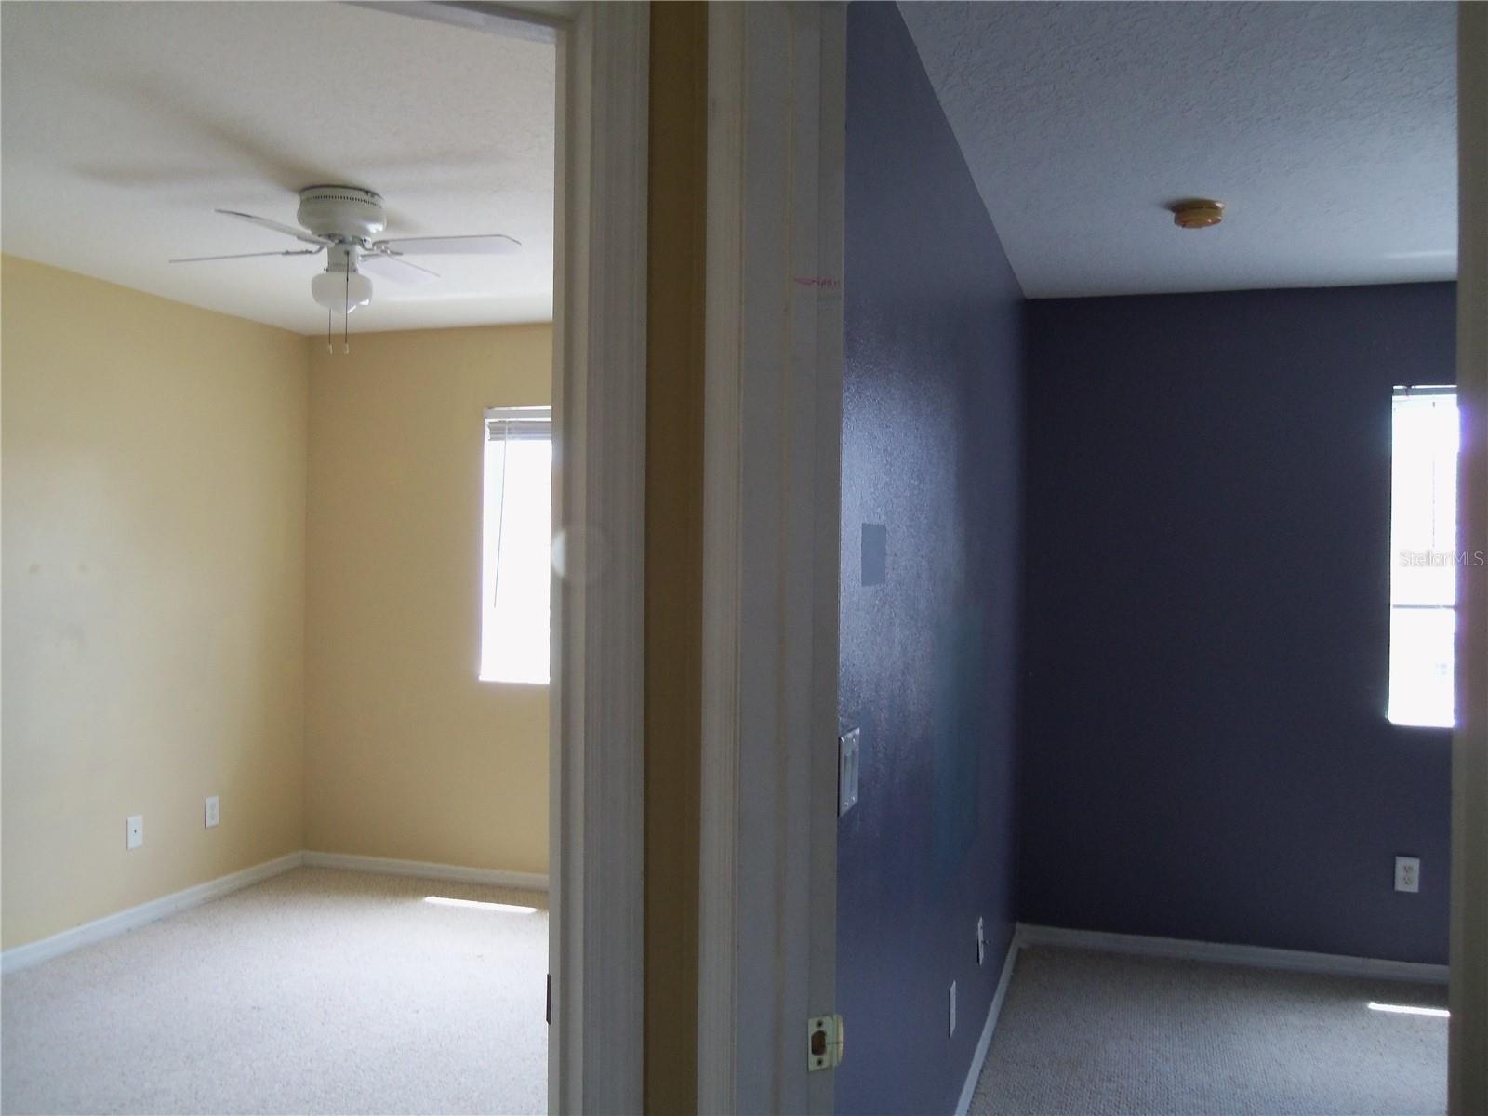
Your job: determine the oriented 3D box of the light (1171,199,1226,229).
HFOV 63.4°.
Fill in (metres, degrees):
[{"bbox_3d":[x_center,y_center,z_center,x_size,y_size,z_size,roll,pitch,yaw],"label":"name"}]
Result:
[{"bbox_3d":[1.247,-0.943,3.303,0.139,0.041,0.139,1,0,18],"label":"light"}]

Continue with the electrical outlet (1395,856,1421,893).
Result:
[{"bbox_3d":[2.268,1.082,4.111,0.071,0.116,0.010,1,0,18],"label":"electrical outlet"}]

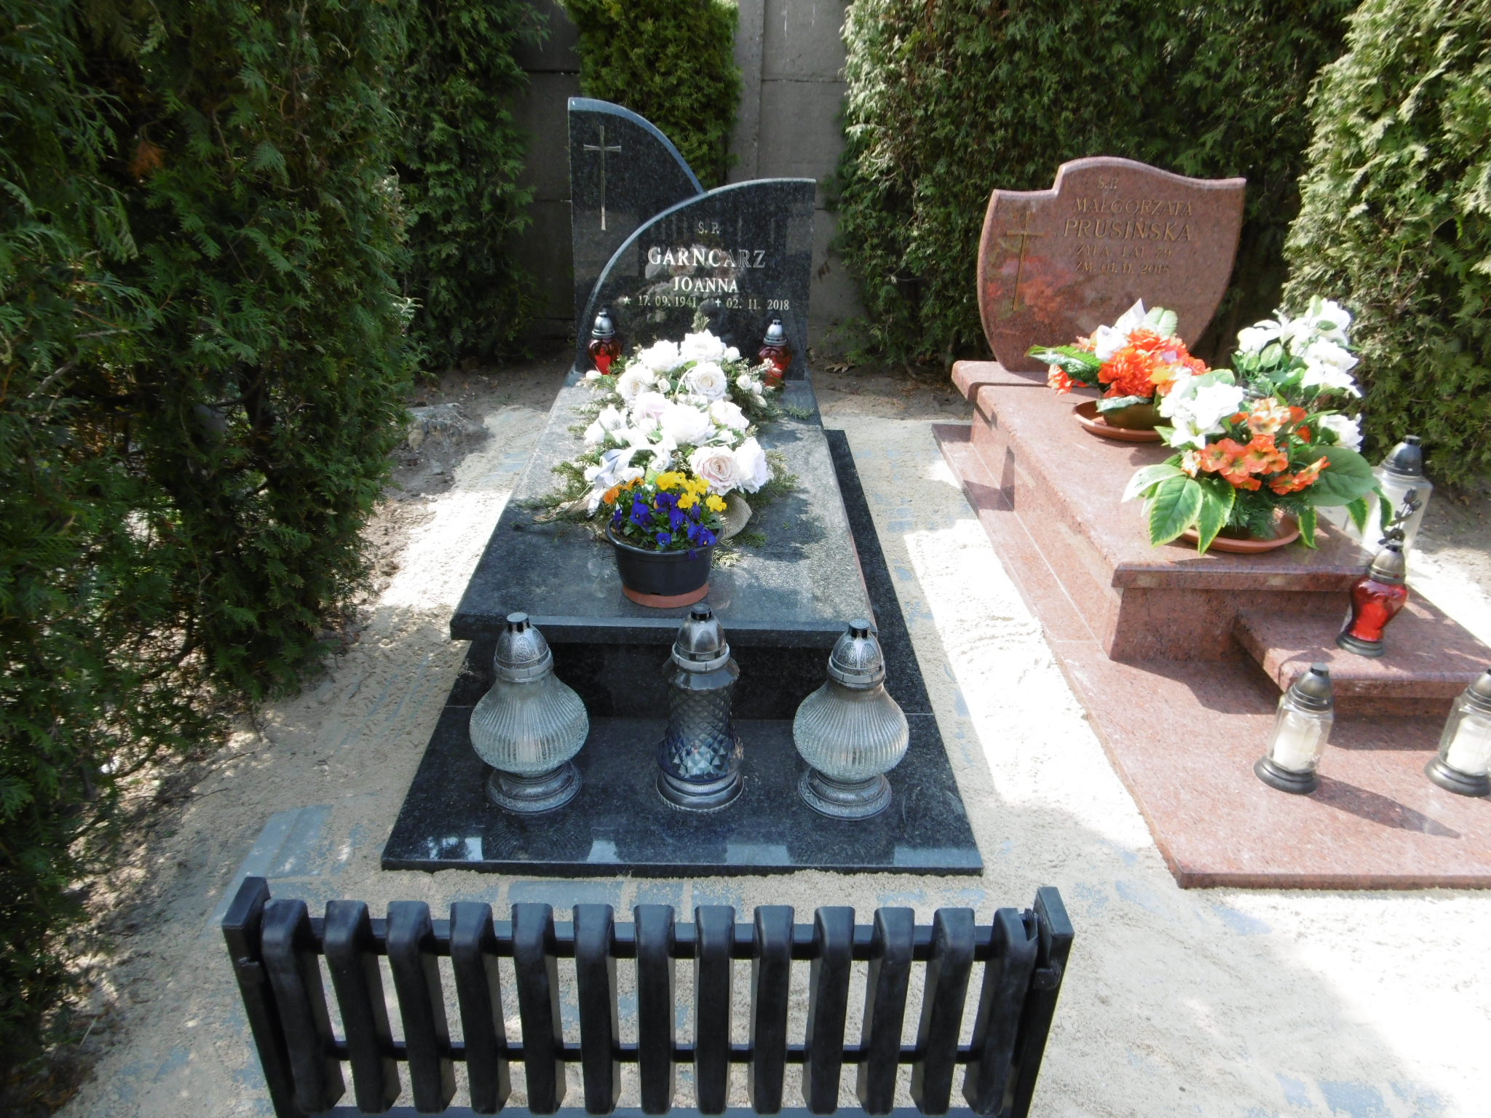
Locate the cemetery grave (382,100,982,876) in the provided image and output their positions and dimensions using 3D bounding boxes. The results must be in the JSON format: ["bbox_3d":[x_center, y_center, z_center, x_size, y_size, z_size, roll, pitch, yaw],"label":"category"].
[{"bbox_3d":[-0.102,-0.436,2.473,1.000,1.065,2.194,1,27,-2],"label":"cemetery grave"}]

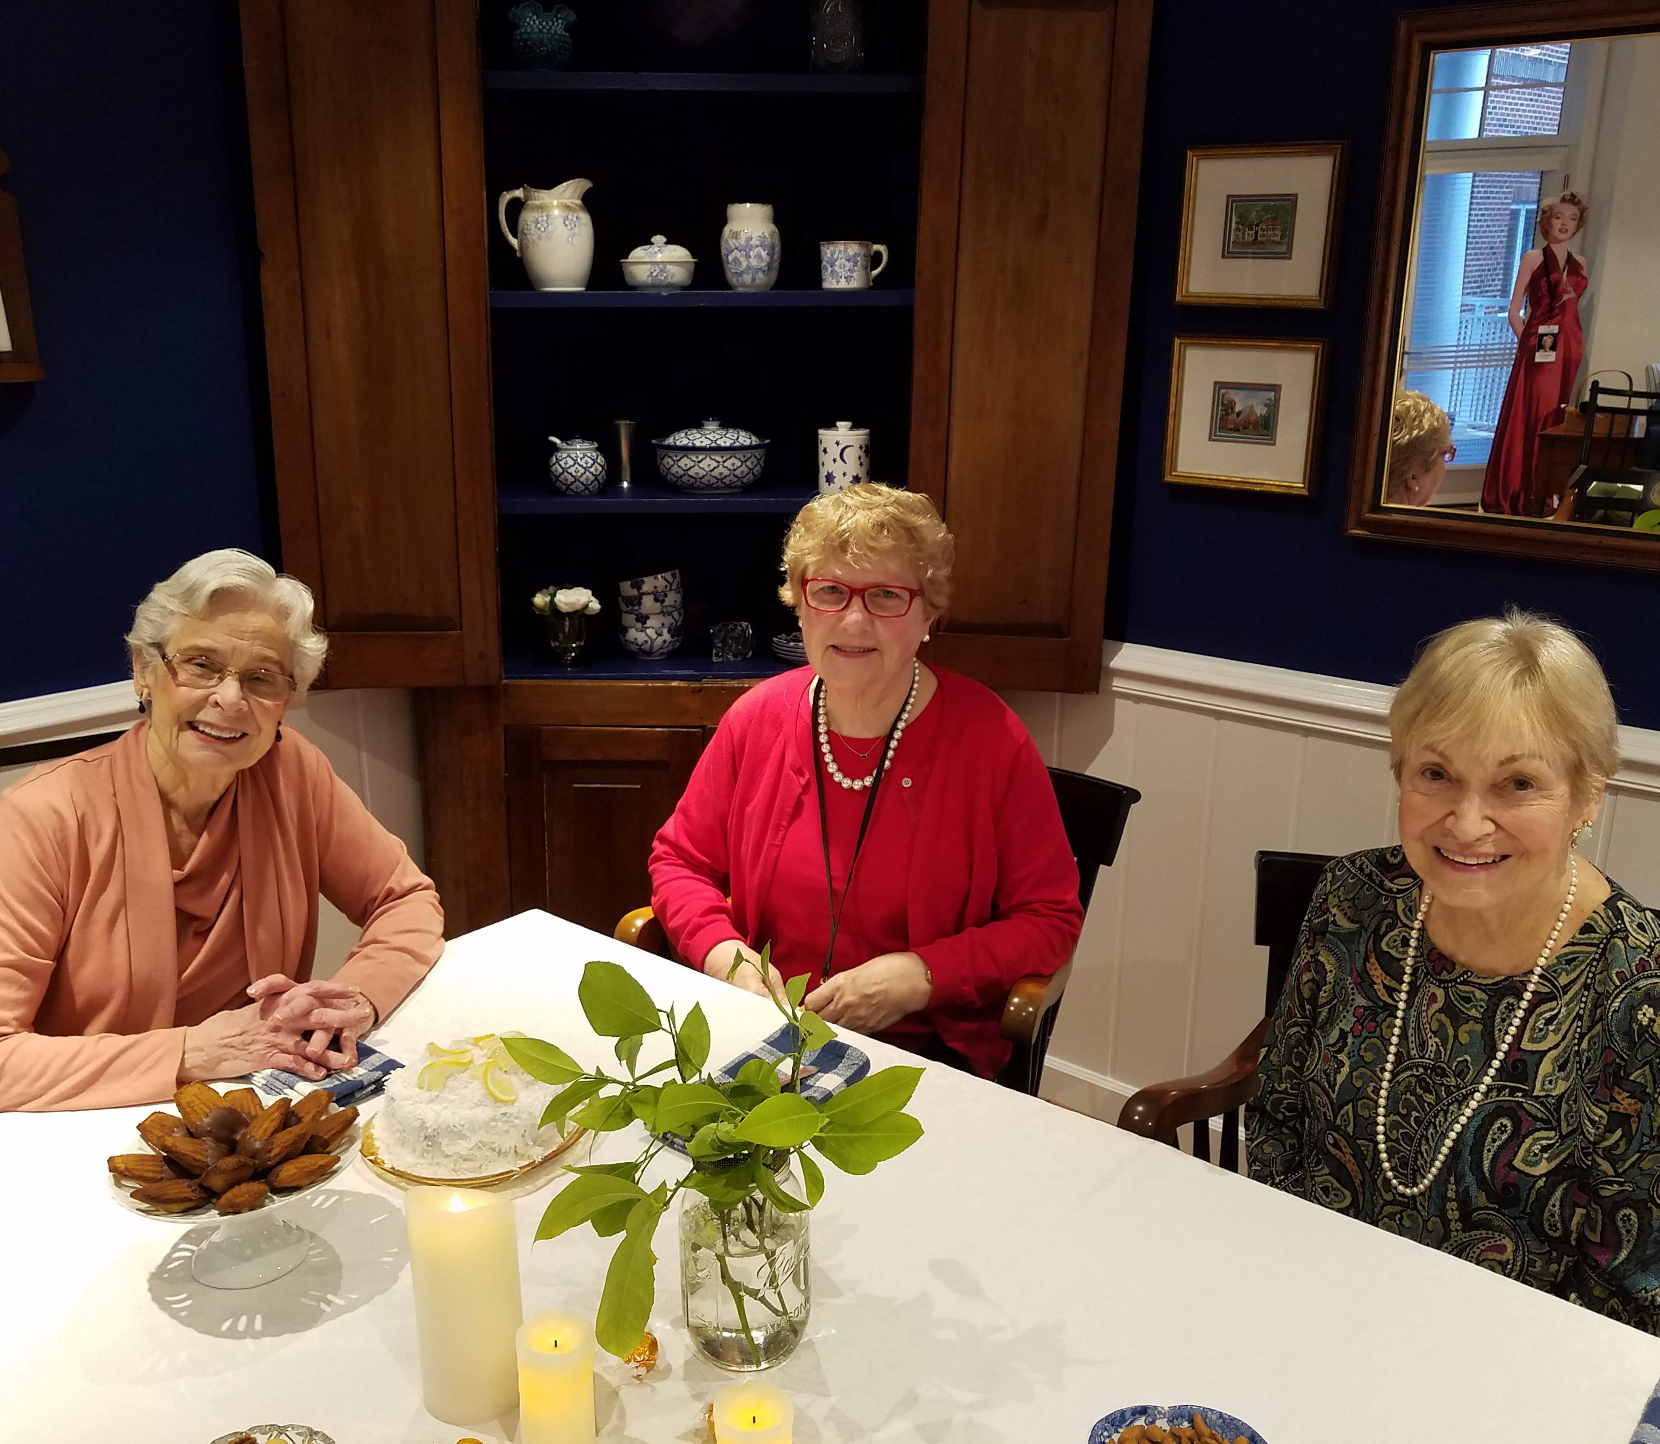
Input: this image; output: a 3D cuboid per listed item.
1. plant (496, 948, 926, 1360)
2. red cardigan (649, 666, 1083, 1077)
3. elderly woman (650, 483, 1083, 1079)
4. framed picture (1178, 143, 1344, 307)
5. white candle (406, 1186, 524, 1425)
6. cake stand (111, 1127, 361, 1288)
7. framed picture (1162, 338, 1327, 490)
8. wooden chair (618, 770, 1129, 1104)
[{"bbox_3d":[-0.072,0.287,0.993,0.300,0.300,0.270,1,15,0],"label":"plant"},{"bbox_3d":[0.034,0.227,1.768,0.490,0.580,0.360,8,16,22],"label":"red cardigan"},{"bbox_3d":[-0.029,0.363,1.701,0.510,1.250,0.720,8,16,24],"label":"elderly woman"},{"bbox_3d":[0.639,-0.738,2.158,0.238,0.224,0.022,13,20,36],"label":"framed picture"},{"bbox_3d":[-0.254,0.404,1.019,0.075,0.155,0.075,1,16,0],"label":"white candle"},{"bbox_3d":[-0.470,0.389,1.167,0.184,0.095,0.184,1,16,0],"label":"cake stand"},{"bbox_3d":[0.638,-0.474,2.229,0.239,0.223,0.022,13,20,36],"label":"framed picture"},{"bbox_3d":[0.060,0.523,2.060,0.600,0.870,0.560,8,17,22],"label":"wooden chair"}]

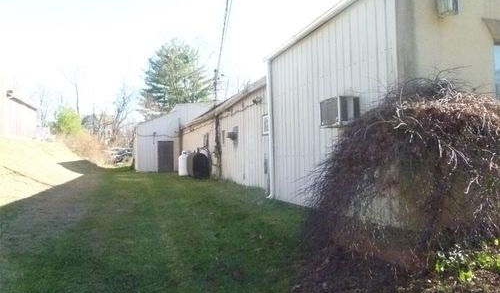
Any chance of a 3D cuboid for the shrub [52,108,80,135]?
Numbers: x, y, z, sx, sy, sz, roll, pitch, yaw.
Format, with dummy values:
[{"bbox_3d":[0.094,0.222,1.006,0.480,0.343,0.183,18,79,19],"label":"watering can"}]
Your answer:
[{"bbox_3d":[-20.843,-2.687,45.964,3.185,3.500,3.185,-1,-1,0],"label":"shrub"}]

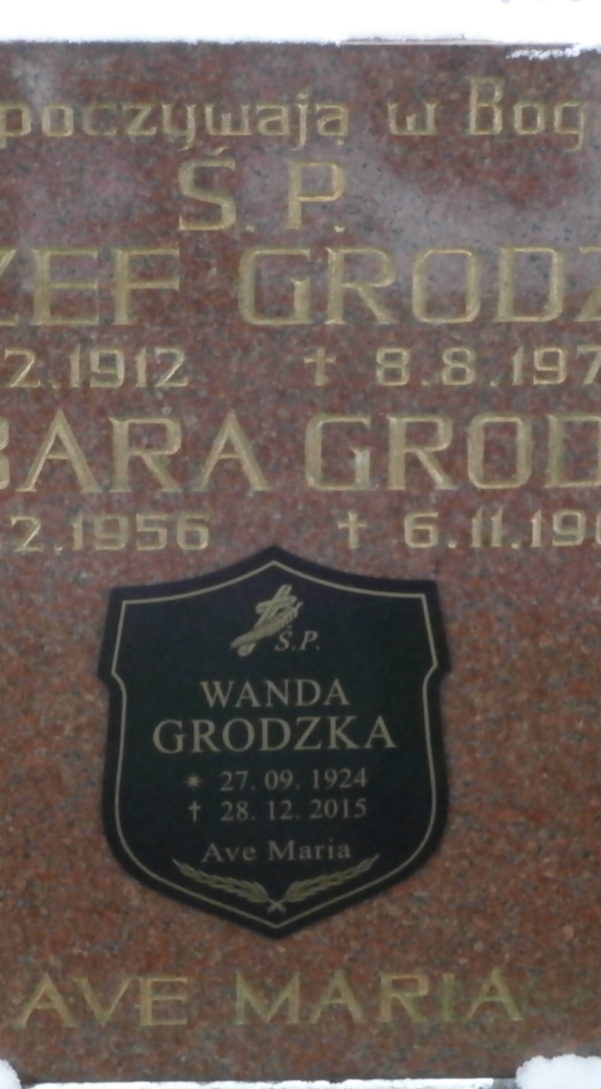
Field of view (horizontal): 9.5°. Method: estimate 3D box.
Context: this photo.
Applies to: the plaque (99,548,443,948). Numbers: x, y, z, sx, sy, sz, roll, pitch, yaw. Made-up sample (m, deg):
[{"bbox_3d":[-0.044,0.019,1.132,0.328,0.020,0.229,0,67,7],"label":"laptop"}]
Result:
[{"bbox_3d":[-0.017,0.145,2.530,0.245,0.299,0.015,-2,20,-3],"label":"plaque"}]

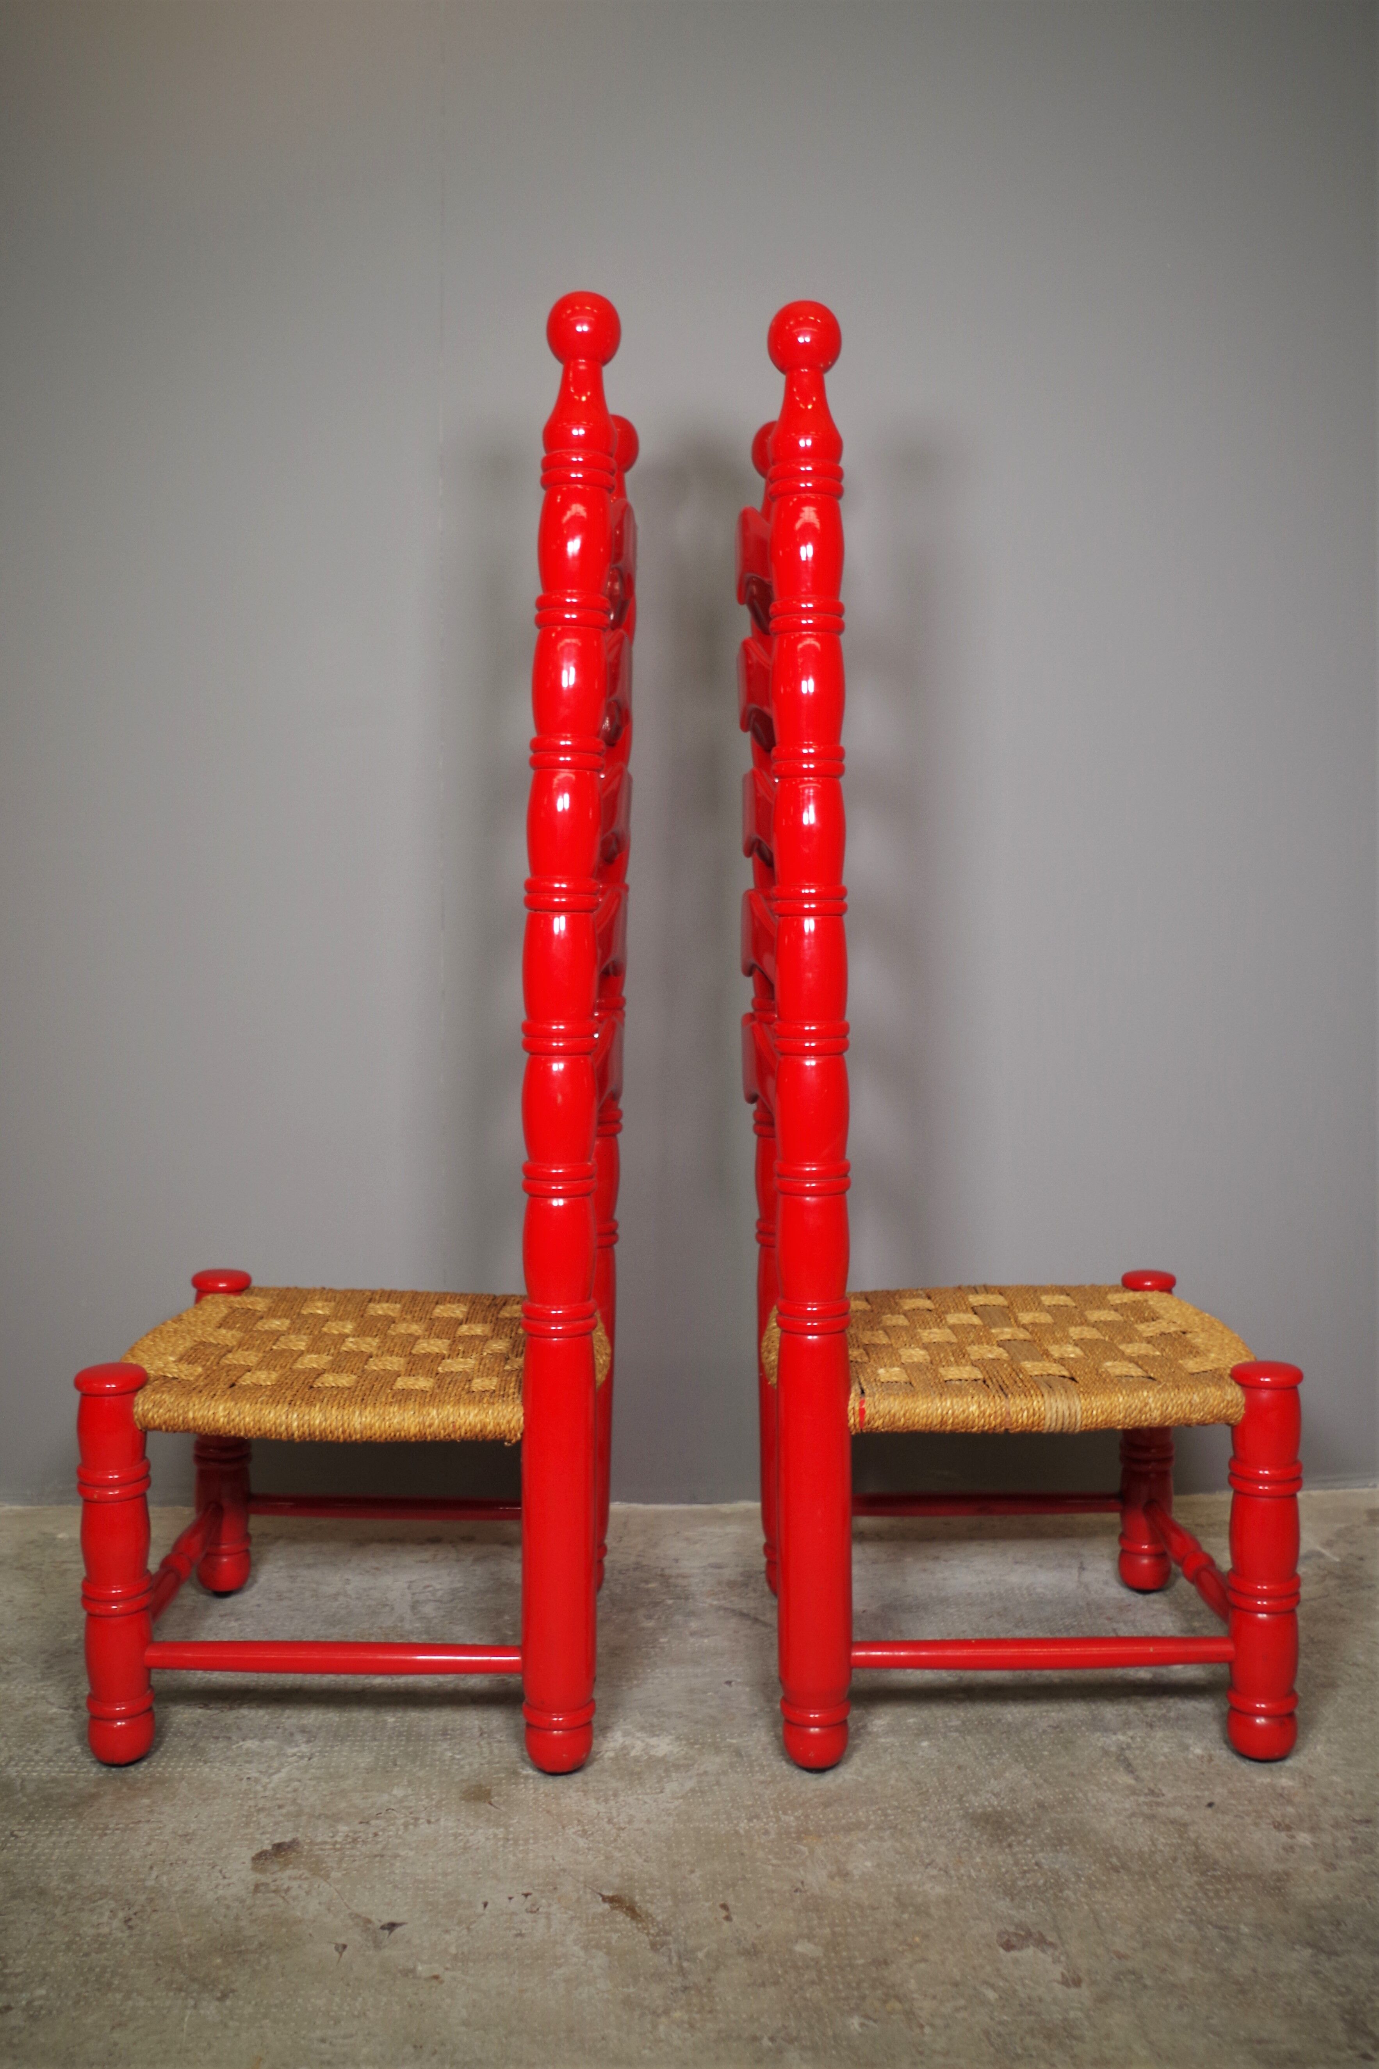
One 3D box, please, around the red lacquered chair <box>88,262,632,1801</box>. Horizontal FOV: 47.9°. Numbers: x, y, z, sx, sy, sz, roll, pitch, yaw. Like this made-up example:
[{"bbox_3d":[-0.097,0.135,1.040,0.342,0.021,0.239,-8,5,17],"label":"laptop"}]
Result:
[{"bbox_3d":[-0.308,0.012,1.569,0.516,1.330,0.432,0,6,0],"label":"red lacquered chair"}]

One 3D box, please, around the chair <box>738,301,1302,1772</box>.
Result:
[{"bbox_3d":[0.311,0.013,1.581,0.516,1.330,0.432,0,6,-1],"label":"chair"}]

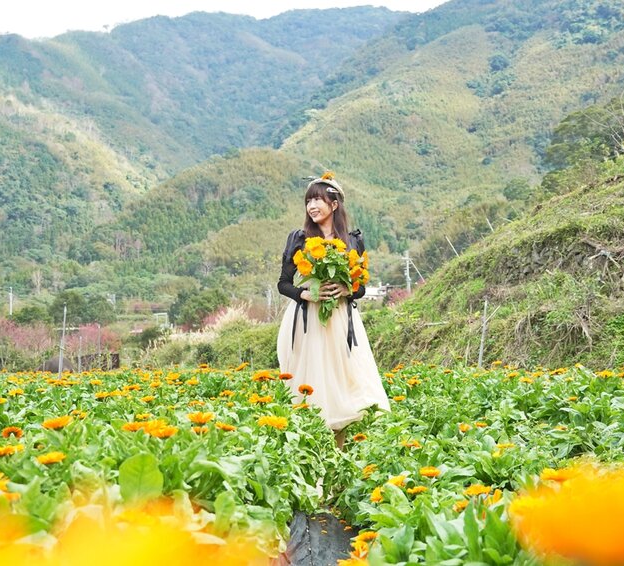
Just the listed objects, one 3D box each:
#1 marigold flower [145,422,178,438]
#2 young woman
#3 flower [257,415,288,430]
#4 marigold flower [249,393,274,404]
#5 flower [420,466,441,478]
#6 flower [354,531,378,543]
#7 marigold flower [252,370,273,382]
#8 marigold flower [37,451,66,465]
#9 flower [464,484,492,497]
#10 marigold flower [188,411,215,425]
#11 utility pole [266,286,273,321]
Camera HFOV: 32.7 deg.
[{"bbox_3d":[-0.340,0.333,2.400,0.072,0.036,0.072,0,-4,0],"label":"marigold flower"},{"bbox_3d":[0.106,0.272,5.500,0.580,1.680,0.500,0,-3,9],"label":"young woman"},{"bbox_3d":[-0.097,0.342,2.600,0.073,0.038,0.073,0,-4,0],"label":"flower"},{"bbox_3d":[-0.185,0.424,3.900,0.080,0.037,0.080,0,-3,0],"label":"marigold flower"},{"bbox_3d":[0.413,0.660,3.700,0.073,0.031,0.073,0,-3,0],"label":"flower"},{"bbox_3d":[0.141,0.656,2.750,0.062,0.032,0.062,0,-4,0],"label":"flower"},{"bbox_3d":[-0.193,0.365,4.150,0.085,0.037,0.085,0,-3,0],"label":"marigold flower"},{"bbox_3d":[-0.589,0.394,2.400,0.063,0.032,0.063,0,-4,0],"label":"marigold flower"},{"bbox_3d":[0.460,0.576,2.950,0.078,0.026,0.078,0,-3,0],"label":"flower"},{"bbox_3d":[-0.326,0.393,3.100,0.077,0.032,0.077,0,-3,0],"label":"marigold flower"},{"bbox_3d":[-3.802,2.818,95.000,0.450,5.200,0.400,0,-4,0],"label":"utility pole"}]

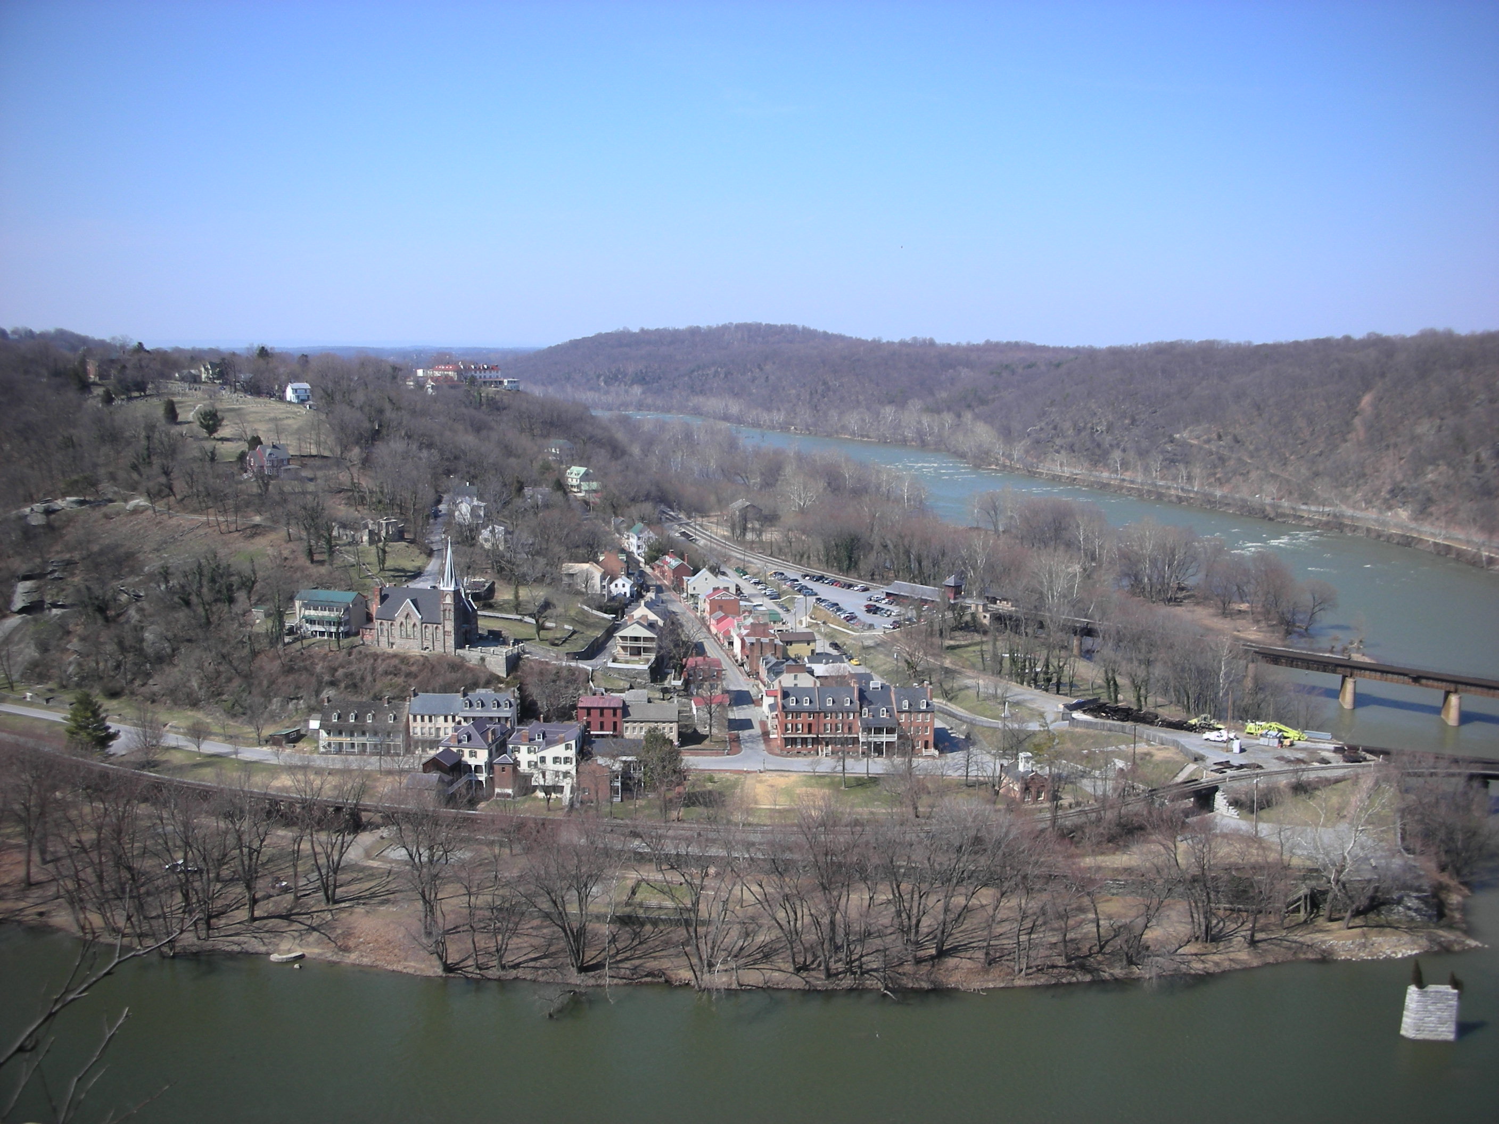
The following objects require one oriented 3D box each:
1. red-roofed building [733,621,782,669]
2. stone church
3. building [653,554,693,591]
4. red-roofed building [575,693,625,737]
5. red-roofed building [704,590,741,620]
[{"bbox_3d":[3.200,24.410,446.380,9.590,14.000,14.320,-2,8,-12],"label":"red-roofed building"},{"bbox_3d":[-91.110,8.160,418.610,27.540,31.500,15.000,2,8,14],"label":"stone church"},{"bbox_3d":[-27.680,3.550,553.040,7.250,9.500,19.390,-3,8,-21],"label":"building"},{"bbox_3d":[-36.410,38.840,375.160,10.880,11.650,8.000,0,8,1],"label":"red-roofed building"},{"bbox_3d":[-8.820,14.540,496.500,9.740,11.000,8.880,-2,8,-12],"label":"red-roofed building"}]

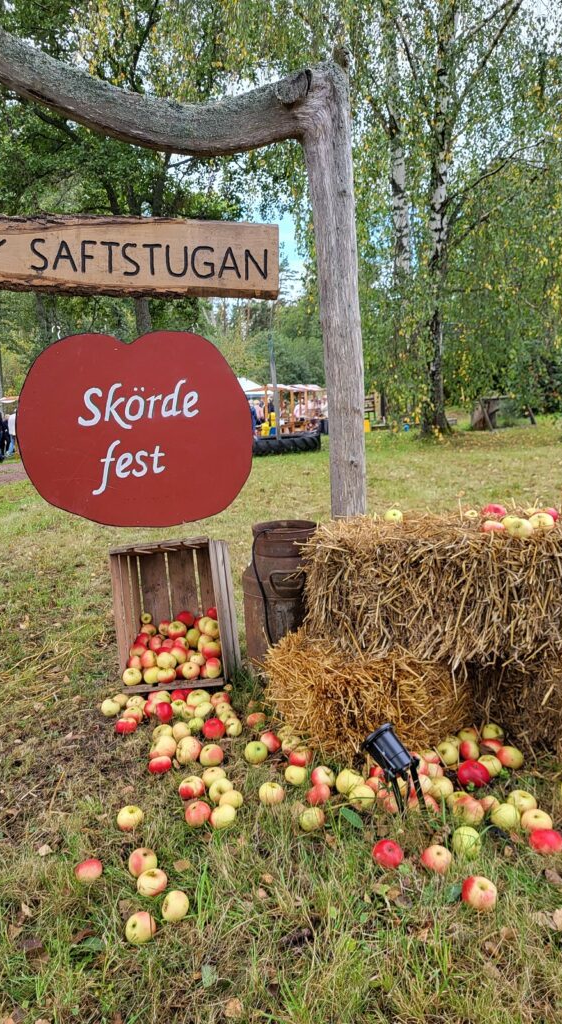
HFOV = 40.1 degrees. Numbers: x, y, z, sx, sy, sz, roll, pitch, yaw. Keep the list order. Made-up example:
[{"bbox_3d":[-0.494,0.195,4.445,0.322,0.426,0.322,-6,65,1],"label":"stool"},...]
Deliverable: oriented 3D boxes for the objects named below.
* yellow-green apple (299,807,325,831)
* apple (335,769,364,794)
[{"bbox_3d":[0.095,0.916,2.321,0.075,0.070,0.075,-3,9,0],"label":"yellow-green apple"},{"bbox_3d":[0.211,0.831,2.371,0.081,0.075,0.081,-3,9,0],"label":"apple"}]

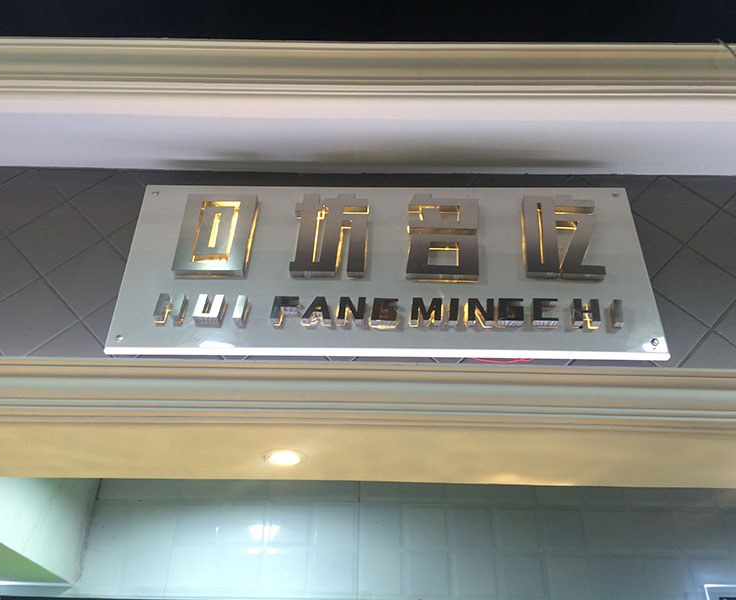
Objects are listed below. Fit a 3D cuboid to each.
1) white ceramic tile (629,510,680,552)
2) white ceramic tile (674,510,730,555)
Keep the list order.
[{"bbox_3d":[0.942,0.765,2.209,0.148,0.148,0.010,1,-33,0],"label":"white ceramic tile"},{"bbox_3d":[1.092,0.768,2.209,0.148,0.148,0.010,1,-33,0],"label":"white ceramic tile"}]

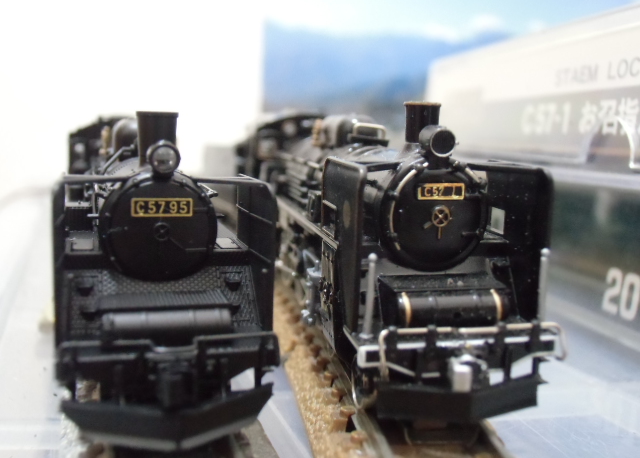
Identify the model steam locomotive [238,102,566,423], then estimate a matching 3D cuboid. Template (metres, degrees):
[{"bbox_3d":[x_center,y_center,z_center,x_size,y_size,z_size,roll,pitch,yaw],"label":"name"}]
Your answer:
[{"bbox_3d":[-0.002,-0.006,0.118,0.019,0.028,0.139,0,9,-11],"label":"model steam locomotive"}]

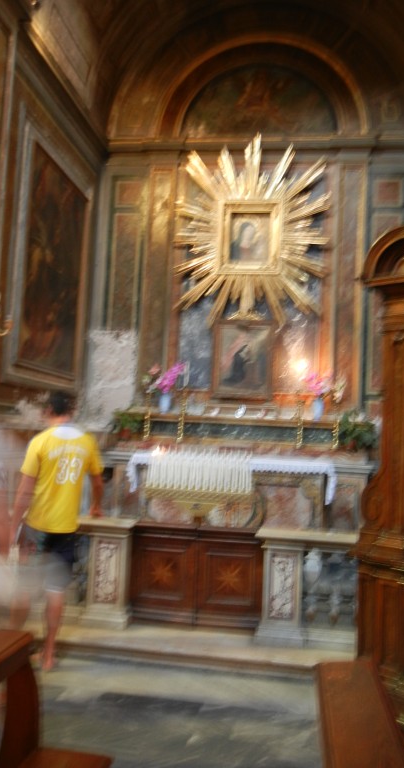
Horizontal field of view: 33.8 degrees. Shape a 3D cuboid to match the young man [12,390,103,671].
[{"bbox_3d":[-0.958,0.935,4.432,0.550,1.770,0.400,4,-4,-7],"label":"young man"}]

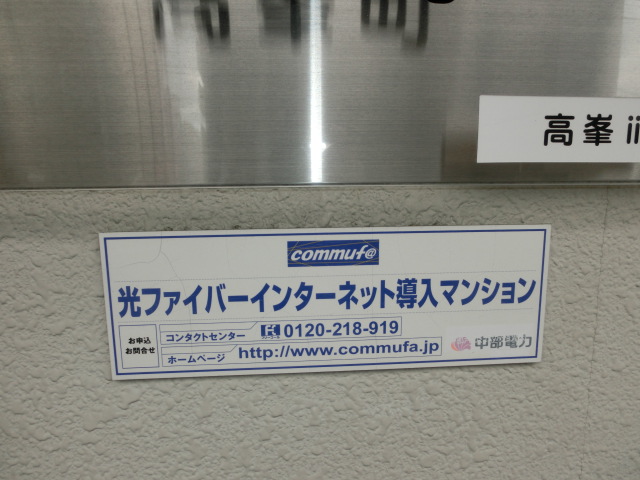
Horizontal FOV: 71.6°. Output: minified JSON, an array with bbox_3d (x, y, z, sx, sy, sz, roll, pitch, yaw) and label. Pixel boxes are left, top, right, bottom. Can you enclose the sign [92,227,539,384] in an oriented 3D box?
[{"bbox_3d":[0.009,0.042,0.304,0.300,0.100,0.006,-1,9,-4],"label":"sign"}]

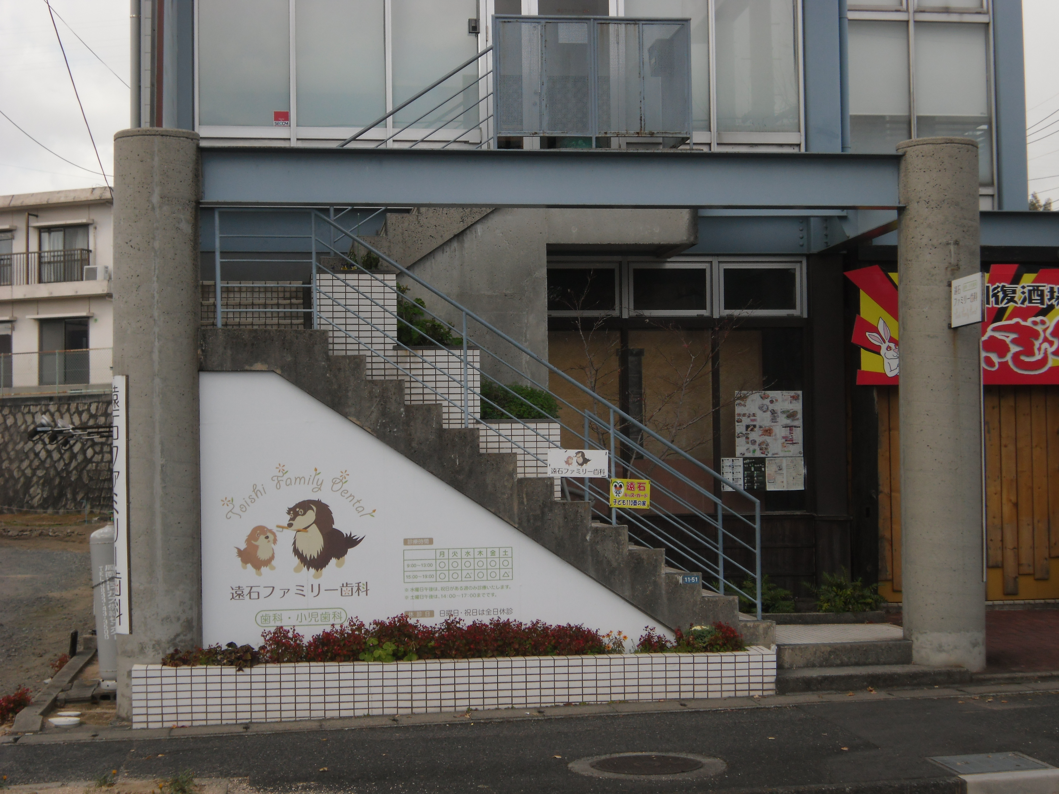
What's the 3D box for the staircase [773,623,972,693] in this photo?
[{"bbox_3d":[2.312,1.994,15.299,1.460,0.310,2.100,0,-2,-9],"label":"staircase"}]

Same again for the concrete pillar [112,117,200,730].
[{"bbox_3d":[-2.624,0.192,14.032,0.600,4.082,0.600,0,-3,-8],"label":"concrete pillar"}]

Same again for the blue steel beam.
[{"bbox_3d":[0.213,-1.575,14.491,5.157,0.403,0.200,0,-3,-8],"label":"blue steel beam"}]

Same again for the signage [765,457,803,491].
[{"bbox_3d":[2.322,0.702,18.046,0.361,0.300,0.010,0,-2,-9],"label":"signage"}]

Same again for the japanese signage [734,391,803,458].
[{"bbox_3d":[2.134,0.241,17.715,0.618,0.590,0.010,0,-3,-8],"label":"japanese signage"}]

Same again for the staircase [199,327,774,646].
[{"bbox_3d":[-0.383,0.705,14.979,4.199,2.332,1.330,0,-3,-8],"label":"staircase"}]

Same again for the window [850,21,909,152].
[{"bbox_3d":[3.205,-2.715,18.323,0.631,1.510,0.060,0,-2,-9],"label":"window"}]

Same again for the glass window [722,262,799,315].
[{"bbox_3d":[2.100,-0.986,18.085,0.745,0.468,0.060,0,-2,-9],"label":"glass window"}]

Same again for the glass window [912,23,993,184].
[{"bbox_3d":[3.925,-2.720,18.437,0.755,1.527,0.060,0,-2,-9],"label":"glass window"}]

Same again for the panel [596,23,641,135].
[{"bbox_3d":[0.726,-2.611,16.294,0.372,0.936,0.036,0,-3,-8],"label":"panel"}]

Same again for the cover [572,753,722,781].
[{"bbox_3d":[0.676,2.138,11.422,0.910,0.040,0.910,-2,-1,0],"label":"cover"}]

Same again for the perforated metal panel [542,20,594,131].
[{"bbox_3d":[0.306,-2.610,16.238,0.407,0.944,0.036,0,-3,-8],"label":"perforated metal panel"}]

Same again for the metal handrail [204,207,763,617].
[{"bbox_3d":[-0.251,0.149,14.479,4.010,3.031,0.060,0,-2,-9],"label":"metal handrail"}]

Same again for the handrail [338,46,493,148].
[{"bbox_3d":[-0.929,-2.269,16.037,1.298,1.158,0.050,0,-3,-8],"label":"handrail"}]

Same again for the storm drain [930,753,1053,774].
[{"bbox_3d":[2.580,2.076,11.165,0.536,0.040,0.557,-2,-1,-9],"label":"storm drain"}]

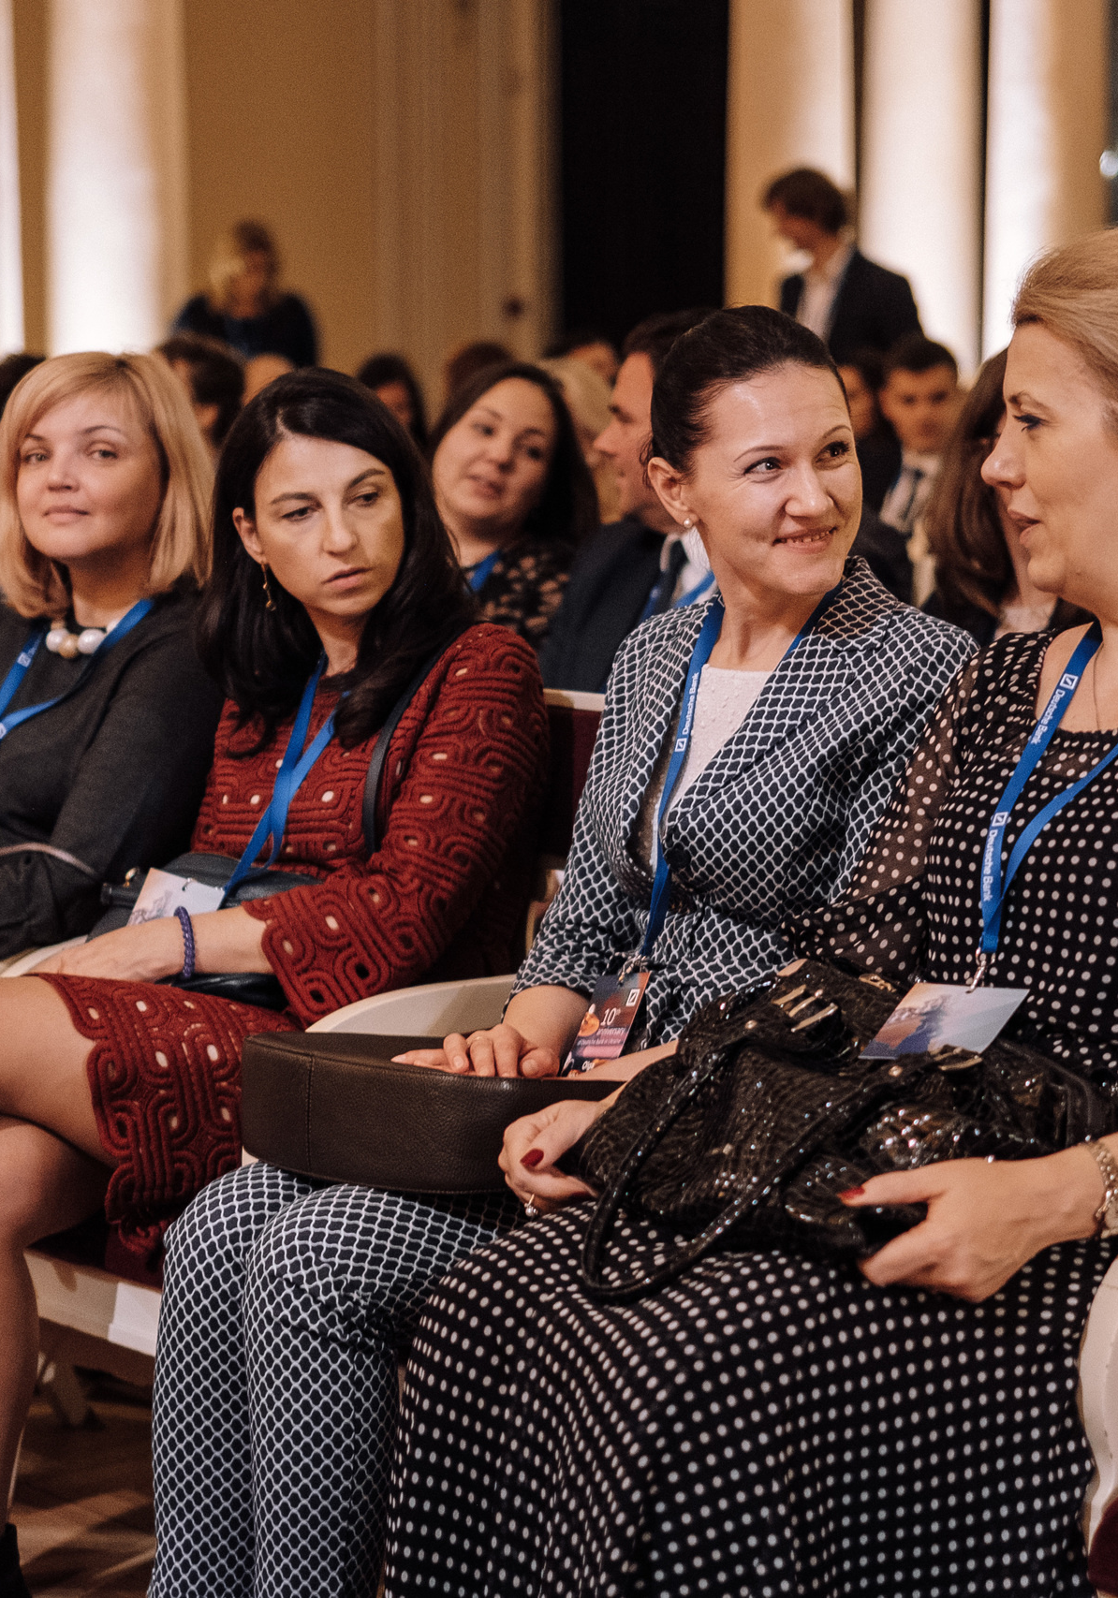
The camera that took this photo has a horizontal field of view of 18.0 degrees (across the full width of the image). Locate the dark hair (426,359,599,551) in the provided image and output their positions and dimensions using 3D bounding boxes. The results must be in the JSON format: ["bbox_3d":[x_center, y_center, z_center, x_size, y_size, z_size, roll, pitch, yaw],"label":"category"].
[{"bbox_3d":[-0.061,-0.459,4.720,0.220,0.250,0.210,11,6,-10],"label":"dark hair"}]

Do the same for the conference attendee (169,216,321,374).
[{"bbox_3d":[-0.818,-0.681,9.200,0.460,1.670,0.300,1,6,8],"label":"conference attendee"}]

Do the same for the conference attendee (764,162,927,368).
[{"bbox_3d":[0.733,-0.718,9.000,0.320,1.780,0.500,-4,7,-37],"label":"conference attendee"}]

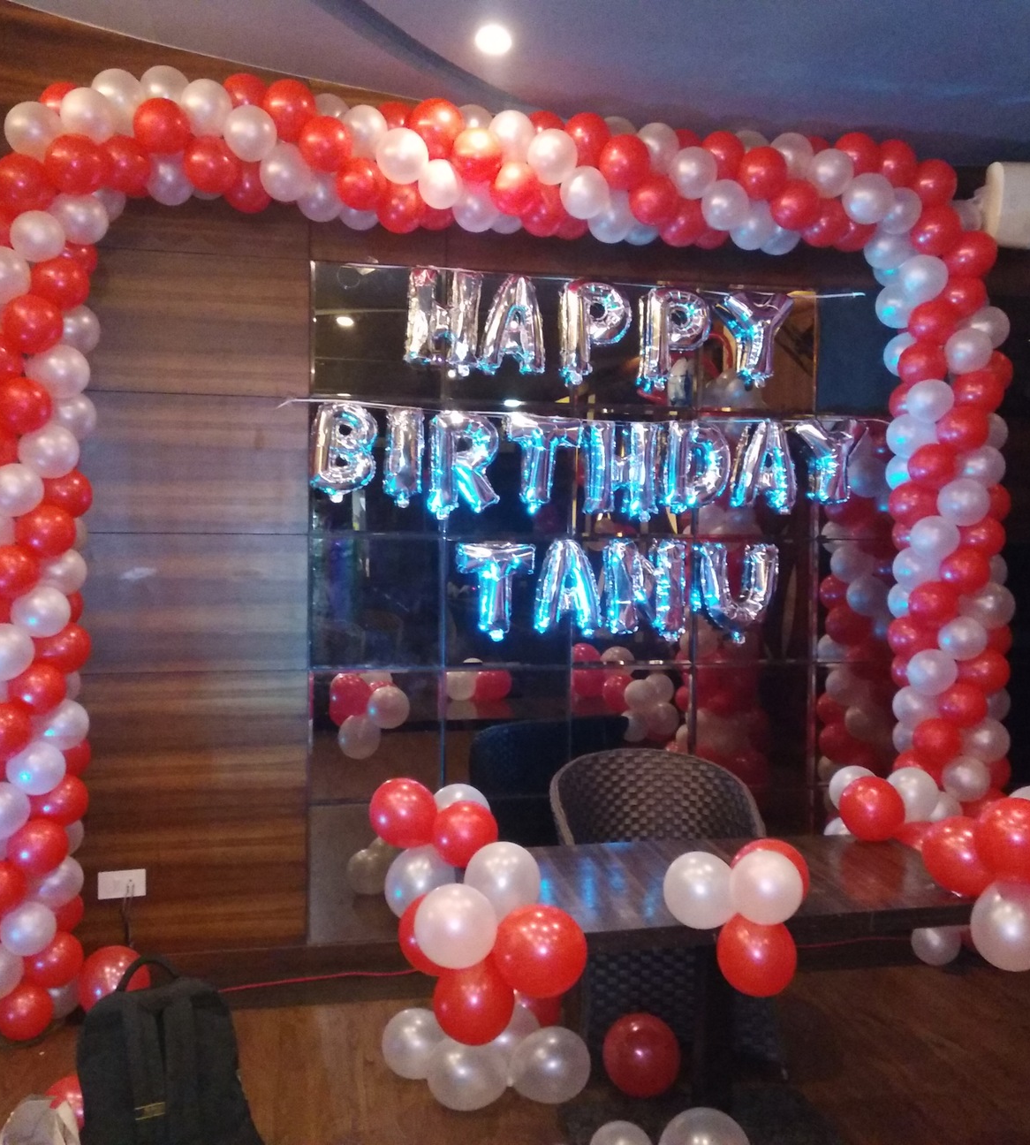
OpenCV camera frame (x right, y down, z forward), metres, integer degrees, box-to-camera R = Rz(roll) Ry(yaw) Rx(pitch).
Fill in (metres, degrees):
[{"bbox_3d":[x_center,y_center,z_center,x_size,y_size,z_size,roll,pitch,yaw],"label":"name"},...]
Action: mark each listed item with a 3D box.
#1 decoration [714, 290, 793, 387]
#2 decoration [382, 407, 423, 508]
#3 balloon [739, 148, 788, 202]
[{"bbox_3d":[0.834,-0.814,4.001,0.260,0.328,0.070,0,1,-11],"label":"decoration"},{"bbox_3d":[-0.363,-0.370,3.690,0.130,0.320,0.060,0,2,-11],"label":"decoration"},{"bbox_3d":[0.805,-1.298,3.729,0.167,0.170,0.180,0,1,-11],"label":"balloon"}]

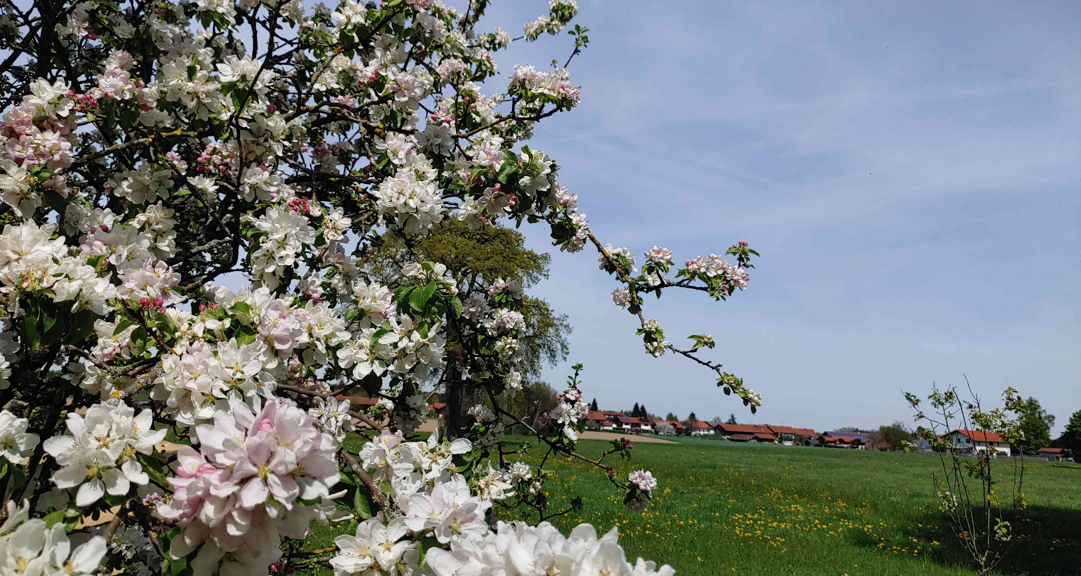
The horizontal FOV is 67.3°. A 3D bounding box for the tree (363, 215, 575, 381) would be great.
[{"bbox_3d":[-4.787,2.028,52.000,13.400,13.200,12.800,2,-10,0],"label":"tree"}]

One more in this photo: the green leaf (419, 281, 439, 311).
[{"bbox_3d":[-0.118,0.009,0.860,0.016,0.034,0.011,18,0,-2],"label":"green leaf"}]

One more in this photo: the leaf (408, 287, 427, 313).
[{"bbox_3d":[-0.129,0.013,0.860,0.019,0.028,0.011,-4,0,-10],"label":"leaf"}]

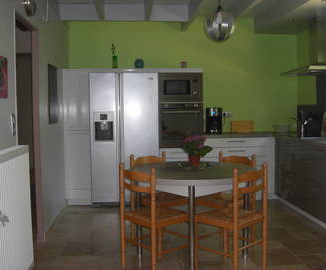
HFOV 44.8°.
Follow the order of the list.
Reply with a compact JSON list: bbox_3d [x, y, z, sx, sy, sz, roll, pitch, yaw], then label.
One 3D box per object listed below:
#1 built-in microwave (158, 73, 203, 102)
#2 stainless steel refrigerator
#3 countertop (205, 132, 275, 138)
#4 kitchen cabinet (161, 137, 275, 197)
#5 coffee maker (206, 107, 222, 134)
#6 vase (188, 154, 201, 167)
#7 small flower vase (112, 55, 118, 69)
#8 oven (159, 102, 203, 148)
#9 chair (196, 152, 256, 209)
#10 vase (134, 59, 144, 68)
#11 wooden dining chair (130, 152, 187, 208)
[{"bbox_3d":[0.227,-0.641,5.475,0.588,0.387,0.450,-1,4,-4],"label":"built-in microwave"},{"bbox_3d":[-0.521,0.032,5.589,0.908,1.735,0.700,-1,4,-4],"label":"stainless steel refrigerator"},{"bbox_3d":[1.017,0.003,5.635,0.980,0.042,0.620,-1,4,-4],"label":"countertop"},{"bbox_3d":[0.733,0.429,5.649,1.580,0.830,0.600,-1,4,-4],"label":"kitchen cabinet"},{"bbox_3d":[0.713,-0.196,5.569,0.215,0.370,0.240,-1,4,-4],"label":"coffee maker"},{"bbox_3d":[0.284,0.226,3.542,0.115,0.107,0.115,-1,4,-4],"label":"vase"},{"bbox_3d":[-0.644,-0.970,5.368,0.070,0.195,0.070,-1,4,-4],"label":"small flower vase"},{"bbox_3d":[0.228,-0.145,5.555,0.588,0.610,0.550,-1,4,-4],"label":"oven"},{"bbox_3d":[0.553,0.597,3.596,0.410,0.845,0.420,-4,5,-39],"label":"chair"},{"bbox_3d":[-0.317,-0.956,5.394,0.137,0.152,0.137,-1,4,-4],"label":"vase"},{"bbox_3d":[-0.013,0.602,3.638,0.420,0.845,0.410,-4,5,-39],"label":"wooden dining chair"}]

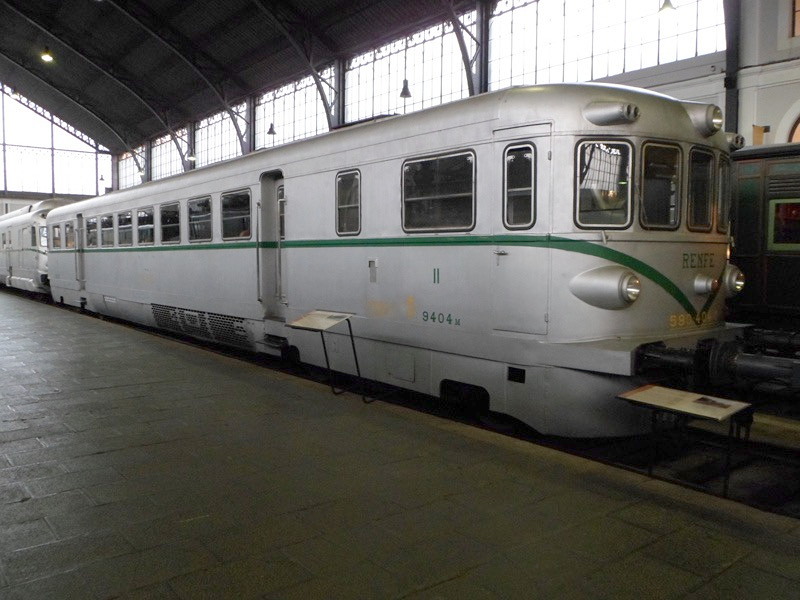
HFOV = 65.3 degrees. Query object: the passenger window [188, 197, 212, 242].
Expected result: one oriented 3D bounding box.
[{"bbox_3d":[-3.888,-1.540,12.047,0.060,0.864,1.142,-2,4,-40],"label":"passenger window"}]

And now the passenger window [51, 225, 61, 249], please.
[{"bbox_3d":[-11.834,-2.196,21.501,0.060,0.864,1.272,-2,4,-40],"label":"passenger window"}]

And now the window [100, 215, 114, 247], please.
[{"bbox_3d":[-7.889,-1.871,16.808,0.060,0.864,1.234,-2,4,-40],"label":"window"}]

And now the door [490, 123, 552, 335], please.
[{"bbox_3d":[1.191,-0.690,6.118,0.629,2.006,0.080,4,4,40],"label":"door"}]

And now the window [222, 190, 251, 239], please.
[{"bbox_3d":[-2.853,-1.455,10.816,0.060,0.864,1.138,-2,4,-40],"label":"window"}]

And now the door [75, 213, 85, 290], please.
[{"bbox_3d":[-9.783,-1.473,19.210,0.120,2.304,0.816,-2,4,-40],"label":"door"}]

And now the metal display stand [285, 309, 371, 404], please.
[{"bbox_3d":[-0.807,0.667,7.263,0.710,1.030,0.810,-2,4,-40],"label":"metal display stand"}]

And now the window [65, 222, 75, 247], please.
[{"bbox_3d":[-10.616,-2.096,20.052,0.060,0.864,1.224,-2,4,-40],"label":"window"}]

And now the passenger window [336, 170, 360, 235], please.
[{"bbox_3d":[-0.688,-1.283,8.240,0.060,0.859,0.562,-2,4,-40],"label":"passenger window"}]

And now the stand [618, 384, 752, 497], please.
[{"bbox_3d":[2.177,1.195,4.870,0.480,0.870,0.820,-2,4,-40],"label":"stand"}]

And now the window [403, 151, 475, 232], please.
[{"bbox_3d":[0.404,-1.179,6.942,0.060,0.878,1.147,-2,4,-40],"label":"window"}]

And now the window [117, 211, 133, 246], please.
[{"bbox_3d":[-6.873,-1.787,15.599,0.060,0.864,1.229,-2,4,-40],"label":"window"}]

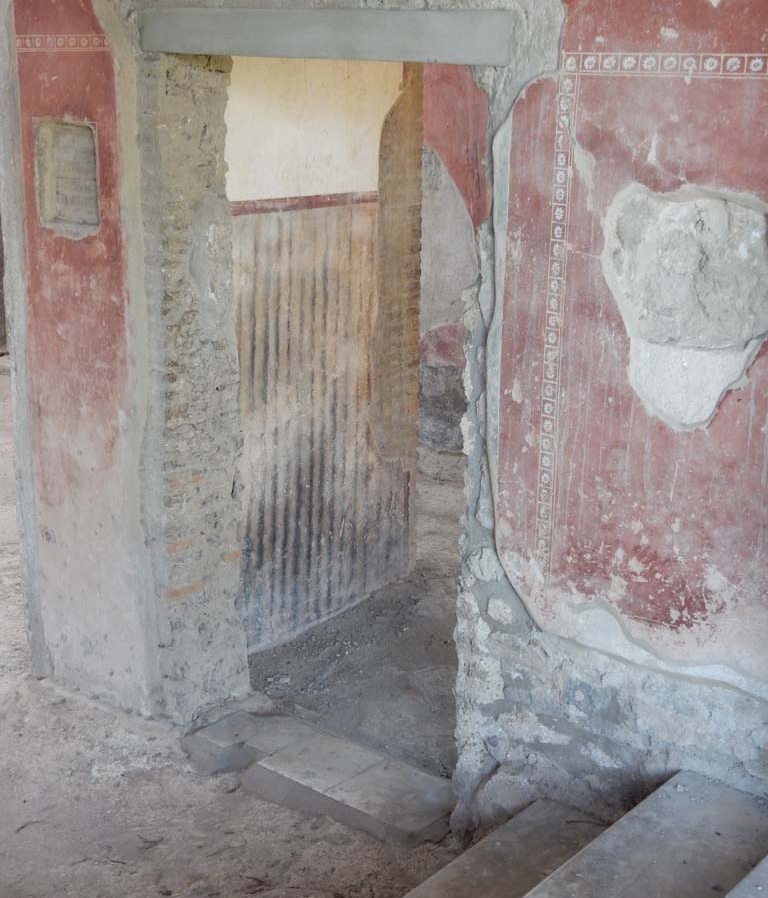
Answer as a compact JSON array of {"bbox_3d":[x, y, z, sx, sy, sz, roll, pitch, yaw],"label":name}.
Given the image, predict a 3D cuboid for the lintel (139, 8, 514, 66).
[{"bbox_3d":[-0.118,-1.223,4.452,1.376,0.135,0.318,12,19,36],"label":"lintel"}]

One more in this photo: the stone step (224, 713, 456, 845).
[{"bbox_3d":[-0.102,1.064,4.828,0.765,0.086,0.361,12,19,36],"label":"stone step"}]

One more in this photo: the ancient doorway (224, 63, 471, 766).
[{"bbox_3d":[-0.149,-0.079,4.785,1.264,2.247,0.344,12,19,36],"label":"ancient doorway"}]

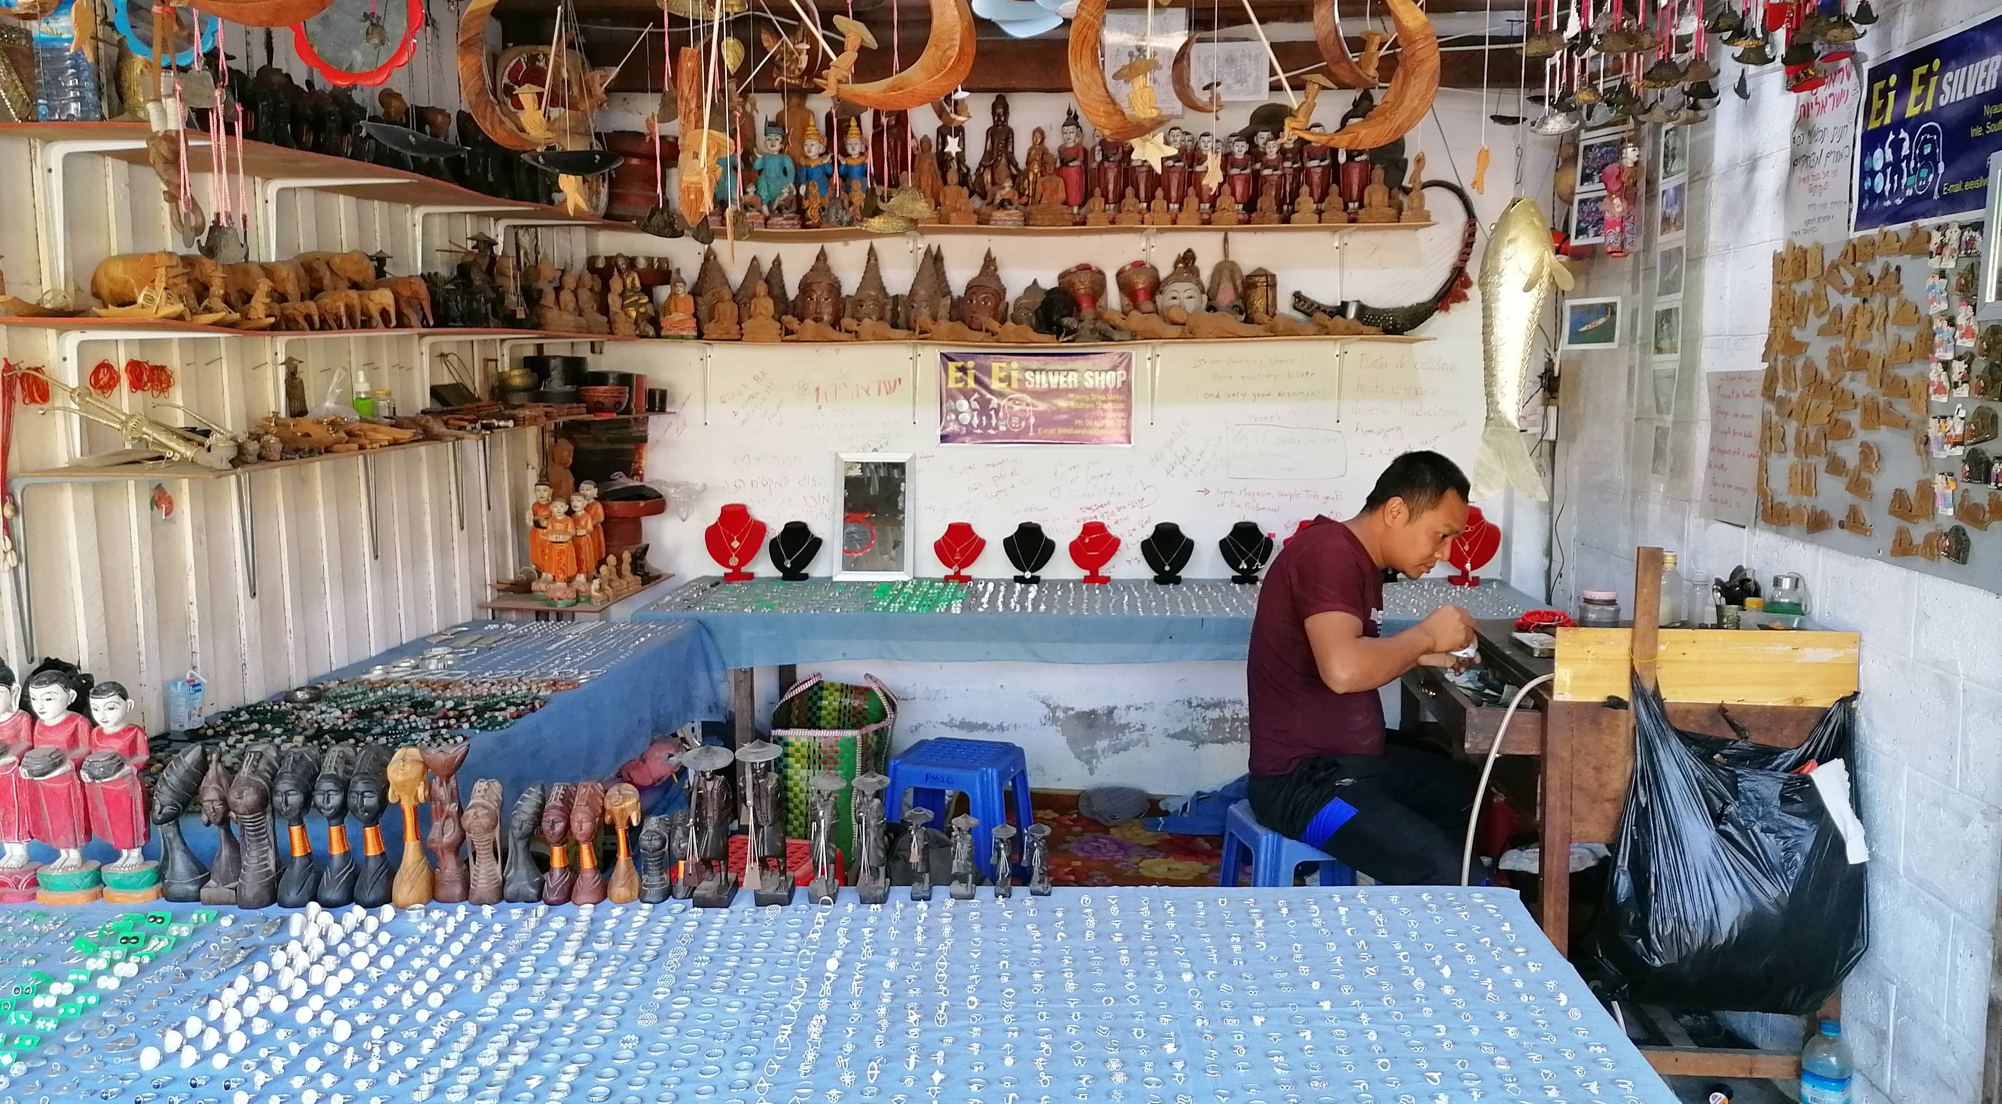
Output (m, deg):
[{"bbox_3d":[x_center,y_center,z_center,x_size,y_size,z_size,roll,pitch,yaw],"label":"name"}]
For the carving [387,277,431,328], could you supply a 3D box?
[{"bbox_3d":[-1.399,-0.580,3.623,0.073,0.122,0.159,6,9,41],"label":"carving"}]

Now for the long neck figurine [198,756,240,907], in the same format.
[{"bbox_3d":[-1.041,0.364,2.071,0.053,0.196,0.058,0,7,-1],"label":"long neck figurine"}]

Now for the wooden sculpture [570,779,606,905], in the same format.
[{"bbox_3d":[-0.548,0.383,2.075,0.048,0.156,0.055,1,7,7],"label":"wooden sculpture"}]

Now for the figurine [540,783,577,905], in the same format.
[{"bbox_3d":[-0.616,0.402,2.170,0.043,0.165,0.049,1,8,5],"label":"figurine"}]

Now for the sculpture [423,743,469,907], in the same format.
[{"bbox_3d":[-0.768,0.376,2.168,0.053,0.217,0.048,0,8,-3],"label":"sculpture"}]

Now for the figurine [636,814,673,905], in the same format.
[{"bbox_3d":[-0.483,0.423,2.176,0.044,0.122,0.044,0,8,-2],"label":"figurine"}]

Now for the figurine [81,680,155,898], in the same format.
[{"bbox_3d":[-1.249,0.329,2.200,0.086,0.301,0.090,0,8,3],"label":"figurine"}]

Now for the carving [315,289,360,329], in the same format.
[{"bbox_3d":[-1.343,-0.491,3.162,0.090,0.080,0.042,3,9,19],"label":"carving"}]

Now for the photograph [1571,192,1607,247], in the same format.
[{"bbox_3d":[1.590,-0.885,4.161,0.010,0.140,0.195,-4,8,-28],"label":"photograph"}]

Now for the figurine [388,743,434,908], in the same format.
[{"bbox_3d":[-0.819,0.377,2.163,0.058,0.217,0.060,-1,8,-8],"label":"figurine"}]

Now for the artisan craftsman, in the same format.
[{"bbox_3d":[0.765,0.435,3.255,0.550,1.270,0.500,2,8,12],"label":"artisan craftsman"}]

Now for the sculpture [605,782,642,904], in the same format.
[{"bbox_3d":[-0.525,0.401,2.168,0.047,0.168,0.047,-1,8,-6],"label":"sculpture"}]

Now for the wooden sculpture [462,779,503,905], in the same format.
[{"bbox_3d":[-0.686,0.381,2.070,0.049,0.162,0.055,1,7,7],"label":"wooden sculpture"}]

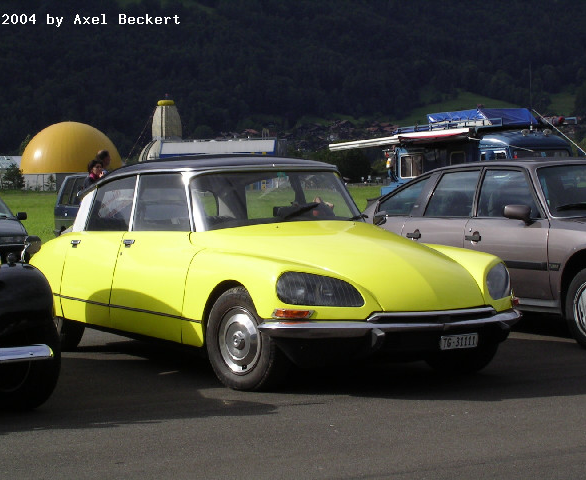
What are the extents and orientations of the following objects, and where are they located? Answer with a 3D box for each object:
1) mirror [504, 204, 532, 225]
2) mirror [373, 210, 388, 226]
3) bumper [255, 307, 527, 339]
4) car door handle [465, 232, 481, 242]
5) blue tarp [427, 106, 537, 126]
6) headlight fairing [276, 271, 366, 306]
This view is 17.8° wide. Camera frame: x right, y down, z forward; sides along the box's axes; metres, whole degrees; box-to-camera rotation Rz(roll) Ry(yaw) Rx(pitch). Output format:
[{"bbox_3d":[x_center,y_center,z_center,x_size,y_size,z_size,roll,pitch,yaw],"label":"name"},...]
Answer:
[{"bbox_3d":[1.709,-0.193,14.150,0.210,0.150,0.110,-1,2,-31],"label":"mirror"},{"bbox_3d":[0.607,-0.149,12.950,0.110,0.115,0.060,-1,2,-30],"label":"mirror"},{"bbox_3d":[0.724,0.481,11.013,1.820,0.150,0.500,-1,2,-30],"label":"bumper"},{"bbox_3d":[1.435,-0.020,14.850,0.050,0.080,0.190,-1,2,-31],"label":"car door handle"},{"bbox_3d":[5.379,-3.491,53.000,1.900,0.500,2.800,-1,2,-20],"label":"blue tarp"},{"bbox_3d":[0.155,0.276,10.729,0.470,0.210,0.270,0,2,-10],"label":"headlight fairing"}]

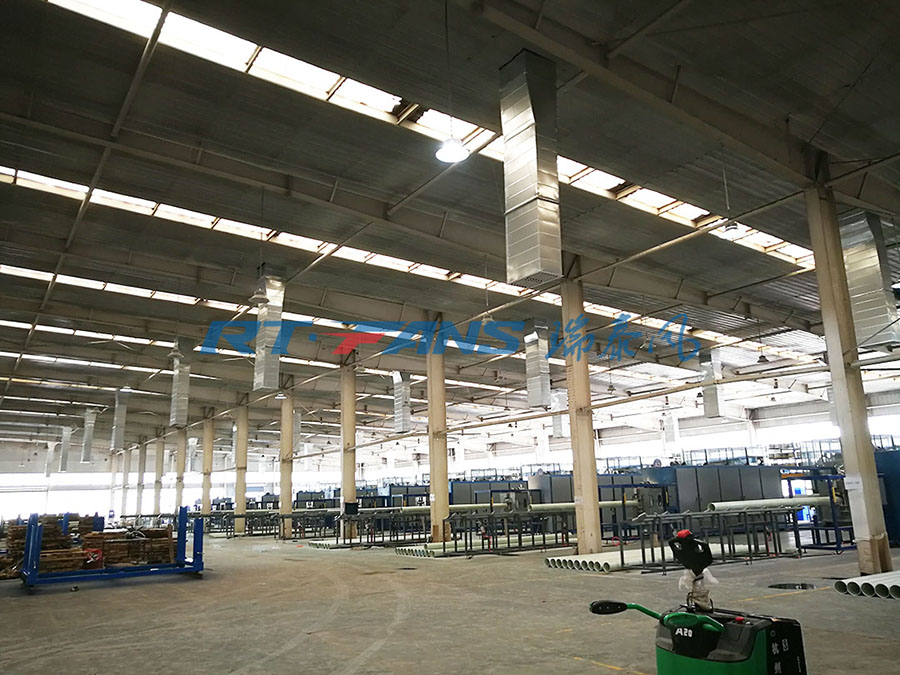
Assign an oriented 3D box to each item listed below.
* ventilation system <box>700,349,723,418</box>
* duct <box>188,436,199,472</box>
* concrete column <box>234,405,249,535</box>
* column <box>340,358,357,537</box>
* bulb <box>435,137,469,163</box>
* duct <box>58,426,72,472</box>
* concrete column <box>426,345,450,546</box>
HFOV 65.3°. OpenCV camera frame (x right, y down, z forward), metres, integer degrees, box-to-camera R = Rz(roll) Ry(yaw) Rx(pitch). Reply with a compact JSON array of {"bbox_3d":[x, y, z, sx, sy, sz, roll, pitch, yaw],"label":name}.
[{"bbox_3d":[12.145,2.150,32.629,0.655,2.995,0.718,7,-16,-34],"label":"ventilation system"},{"bbox_3d":[-26.390,12.102,72.314,0.750,3.600,0.800,7,-16,-34],"label":"duct"},{"bbox_3d":[-13.025,8.183,43.985,0.624,7.840,0.280,7,-16,-34],"label":"concrete column"},{"bbox_3d":[-4.630,5.144,32.049,0.624,7.840,0.280,7,-16,-34],"label":"column"},{"bbox_3d":[0.030,-2.696,9.864,0.480,0.288,0.480,-2,-13,0],"label":"bulb"},{"bbox_3d":[-33.823,9.894,61.916,0.576,3.792,0.880,7,-16,-34],"label":"duct"},{"bbox_3d":[-0.412,3.658,25.986,0.624,7.800,0.312,7,-16,-34],"label":"concrete column"}]

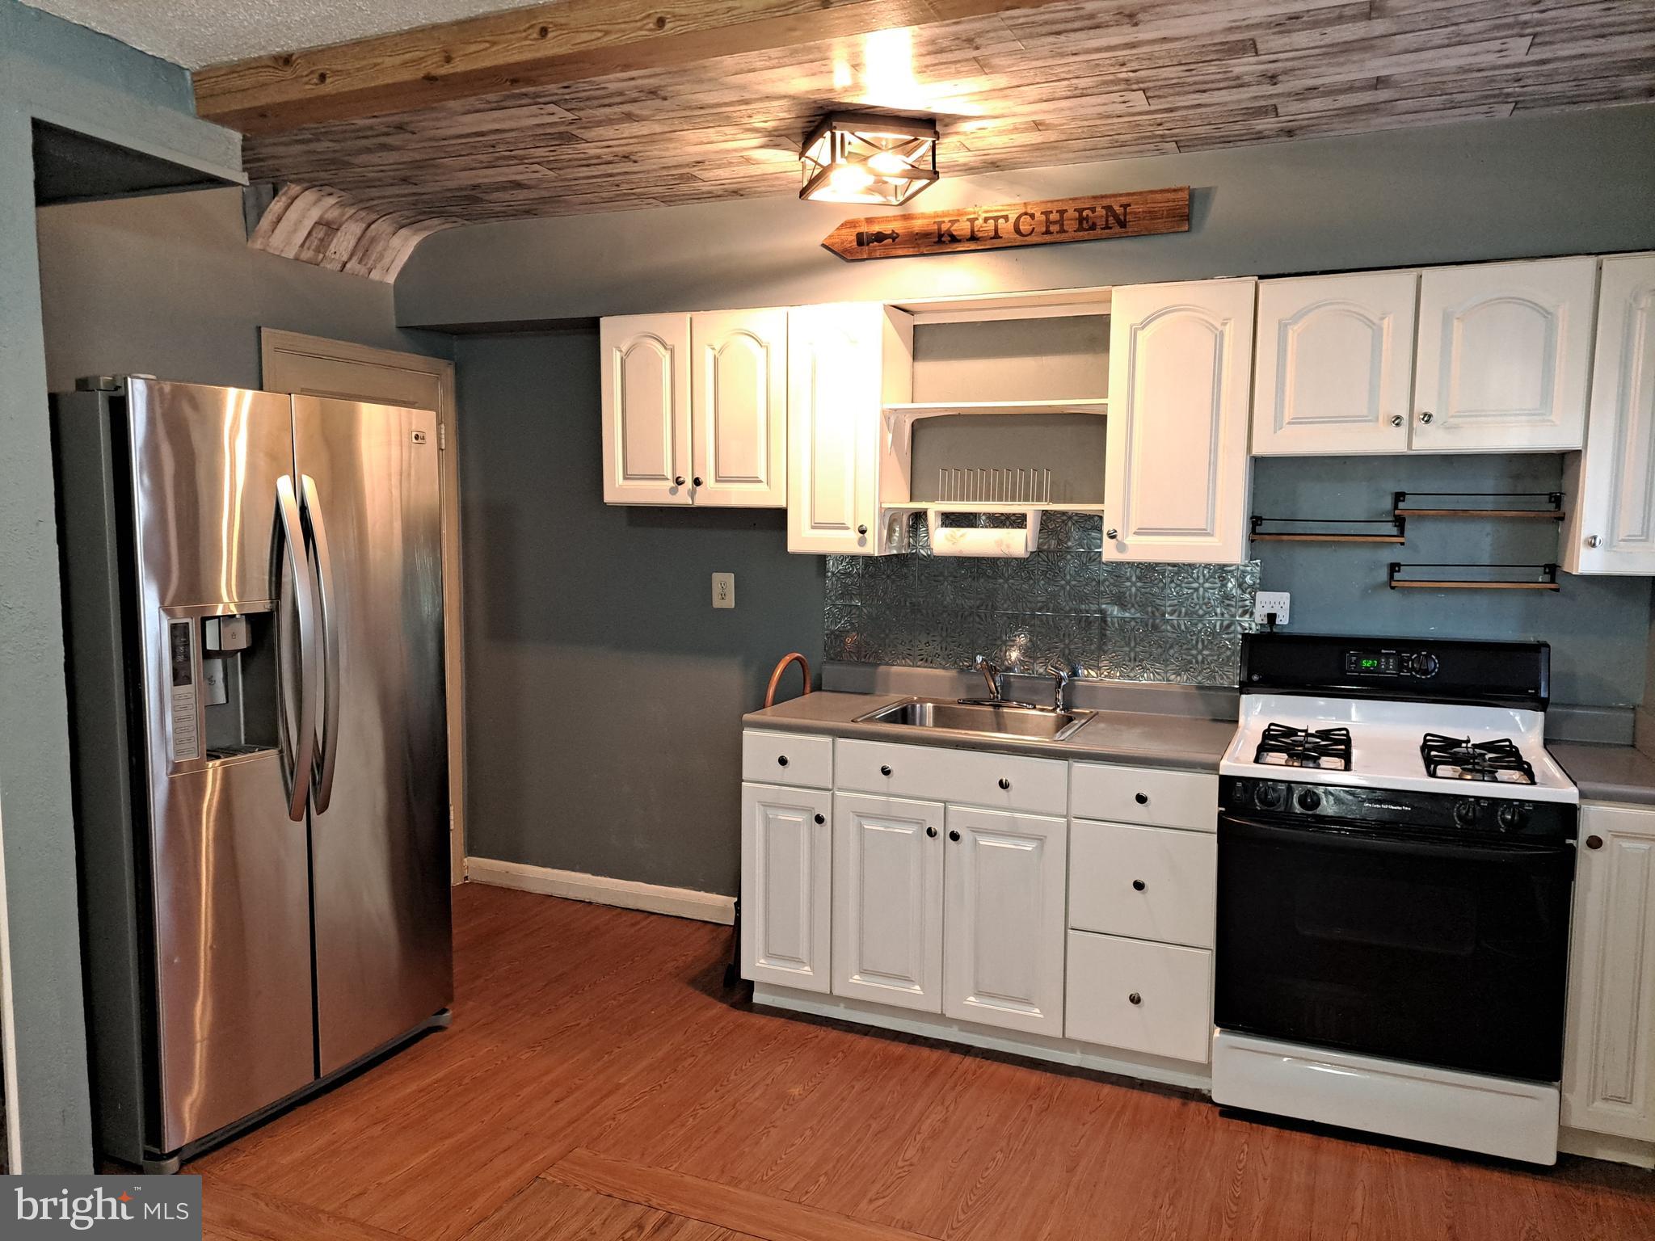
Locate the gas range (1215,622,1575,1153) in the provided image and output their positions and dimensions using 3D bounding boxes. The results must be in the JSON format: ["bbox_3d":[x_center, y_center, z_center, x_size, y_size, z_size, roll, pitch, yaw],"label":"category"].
[{"bbox_3d":[1.459,0.665,3.029,0.760,1.184,0.671,3,6,23],"label":"gas range"}]

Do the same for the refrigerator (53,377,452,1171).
[{"bbox_3d":[-1.625,0.333,3.084,0.850,1.800,0.895,3,6,25],"label":"refrigerator"}]

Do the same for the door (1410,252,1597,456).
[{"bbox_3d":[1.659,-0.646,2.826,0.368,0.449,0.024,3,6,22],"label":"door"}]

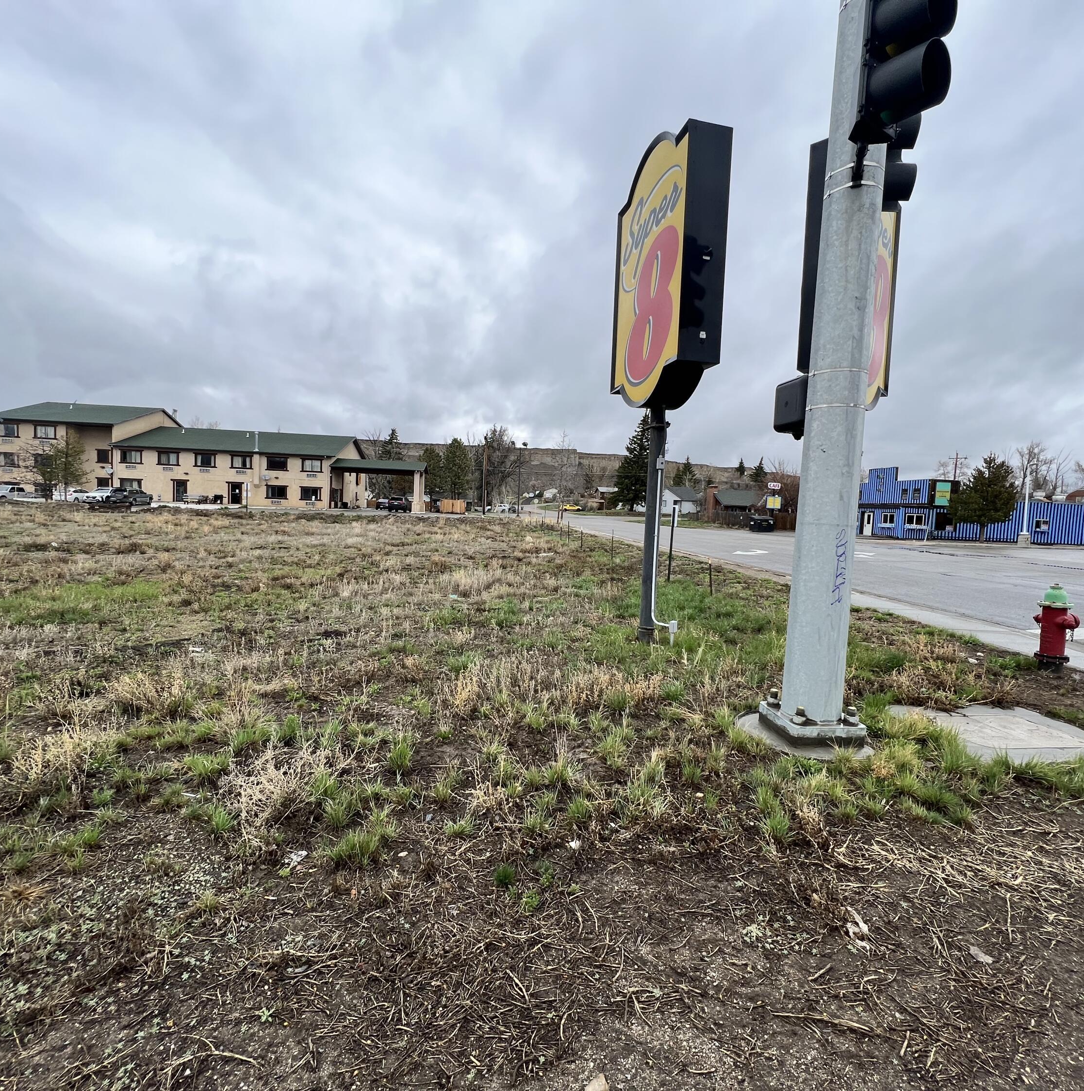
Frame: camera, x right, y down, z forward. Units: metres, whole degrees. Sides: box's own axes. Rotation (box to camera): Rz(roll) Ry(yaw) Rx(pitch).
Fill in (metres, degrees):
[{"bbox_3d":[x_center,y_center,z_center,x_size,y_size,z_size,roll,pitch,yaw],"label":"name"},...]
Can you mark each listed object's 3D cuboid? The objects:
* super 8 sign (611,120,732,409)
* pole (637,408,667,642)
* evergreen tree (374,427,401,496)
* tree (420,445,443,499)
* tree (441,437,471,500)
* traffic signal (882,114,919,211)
[{"bbox_3d":[1.328,-2.923,5.987,0.457,2.841,1.696,1,4,-15],"label":"super 8 sign"},{"bbox_3d":[1.265,-0.230,6.158,0.180,2.640,0.180,2,4,-5],"label":"pole"},{"bbox_3d":[-26.028,-13.119,92.477,4.900,13.616,4.900,2,4,-5],"label":"evergreen tree"},{"bbox_3d":[-16.428,-9.787,80.335,3.800,9.582,3.800,2,4,-5],"label":"tree"},{"bbox_3d":[-12.879,-10.341,80.384,4.800,10.976,4.800,2,4,-5],"label":"tree"},{"bbox_3d":[2.475,-2.930,3.865,0.420,1.060,0.360,2,4,-3],"label":"traffic signal"}]

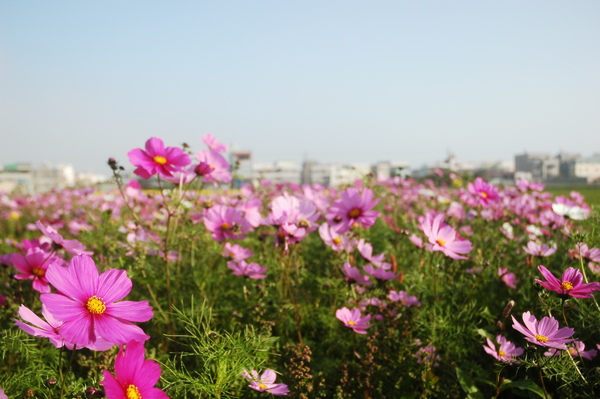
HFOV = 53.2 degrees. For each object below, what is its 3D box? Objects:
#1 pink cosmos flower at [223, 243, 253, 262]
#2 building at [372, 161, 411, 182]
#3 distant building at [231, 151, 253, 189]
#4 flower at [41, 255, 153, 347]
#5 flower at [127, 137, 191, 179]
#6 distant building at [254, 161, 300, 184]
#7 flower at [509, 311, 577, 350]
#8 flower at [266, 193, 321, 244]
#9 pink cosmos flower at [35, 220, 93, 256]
[{"bbox_3d":[-0.135,0.121,1.311,0.065,0.024,0.065,0,42,13],"label":"pink cosmos flower"},{"bbox_3d":[32.967,-9.728,216.000,13.310,8.410,12.000,0,2,3],"label":"building"},{"bbox_3d":[-16.979,-9.254,174.000,6.240,9.710,8.000,0,2,-2],"label":"distant building"},{"bbox_3d":[-0.149,0.076,0.444,0.076,0.076,0.022,0,-27,-13],"label":"flower"},{"bbox_3d":[-0.166,-0.043,0.711,0.073,0.073,0.024,0,-43,-10],"label":"flower"},{"bbox_3d":[-8.075,-9.278,206.000,16.010,8.010,12.000,0,2,-1],"label":"distant building"},{"bbox_3d":[0.289,0.162,0.715,0.073,0.026,0.073,0,28,-6],"label":"flower"},{"bbox_3d":[-0.009,0.028,0.817,0.072,0.072,0.025,0,-37,-15],"label":"flower"},{"bbox_3d":[-0.282,0.052,0.711,0.075,0.024,0.075,32,-7,-15],"label":"pink cosmos flower"}]

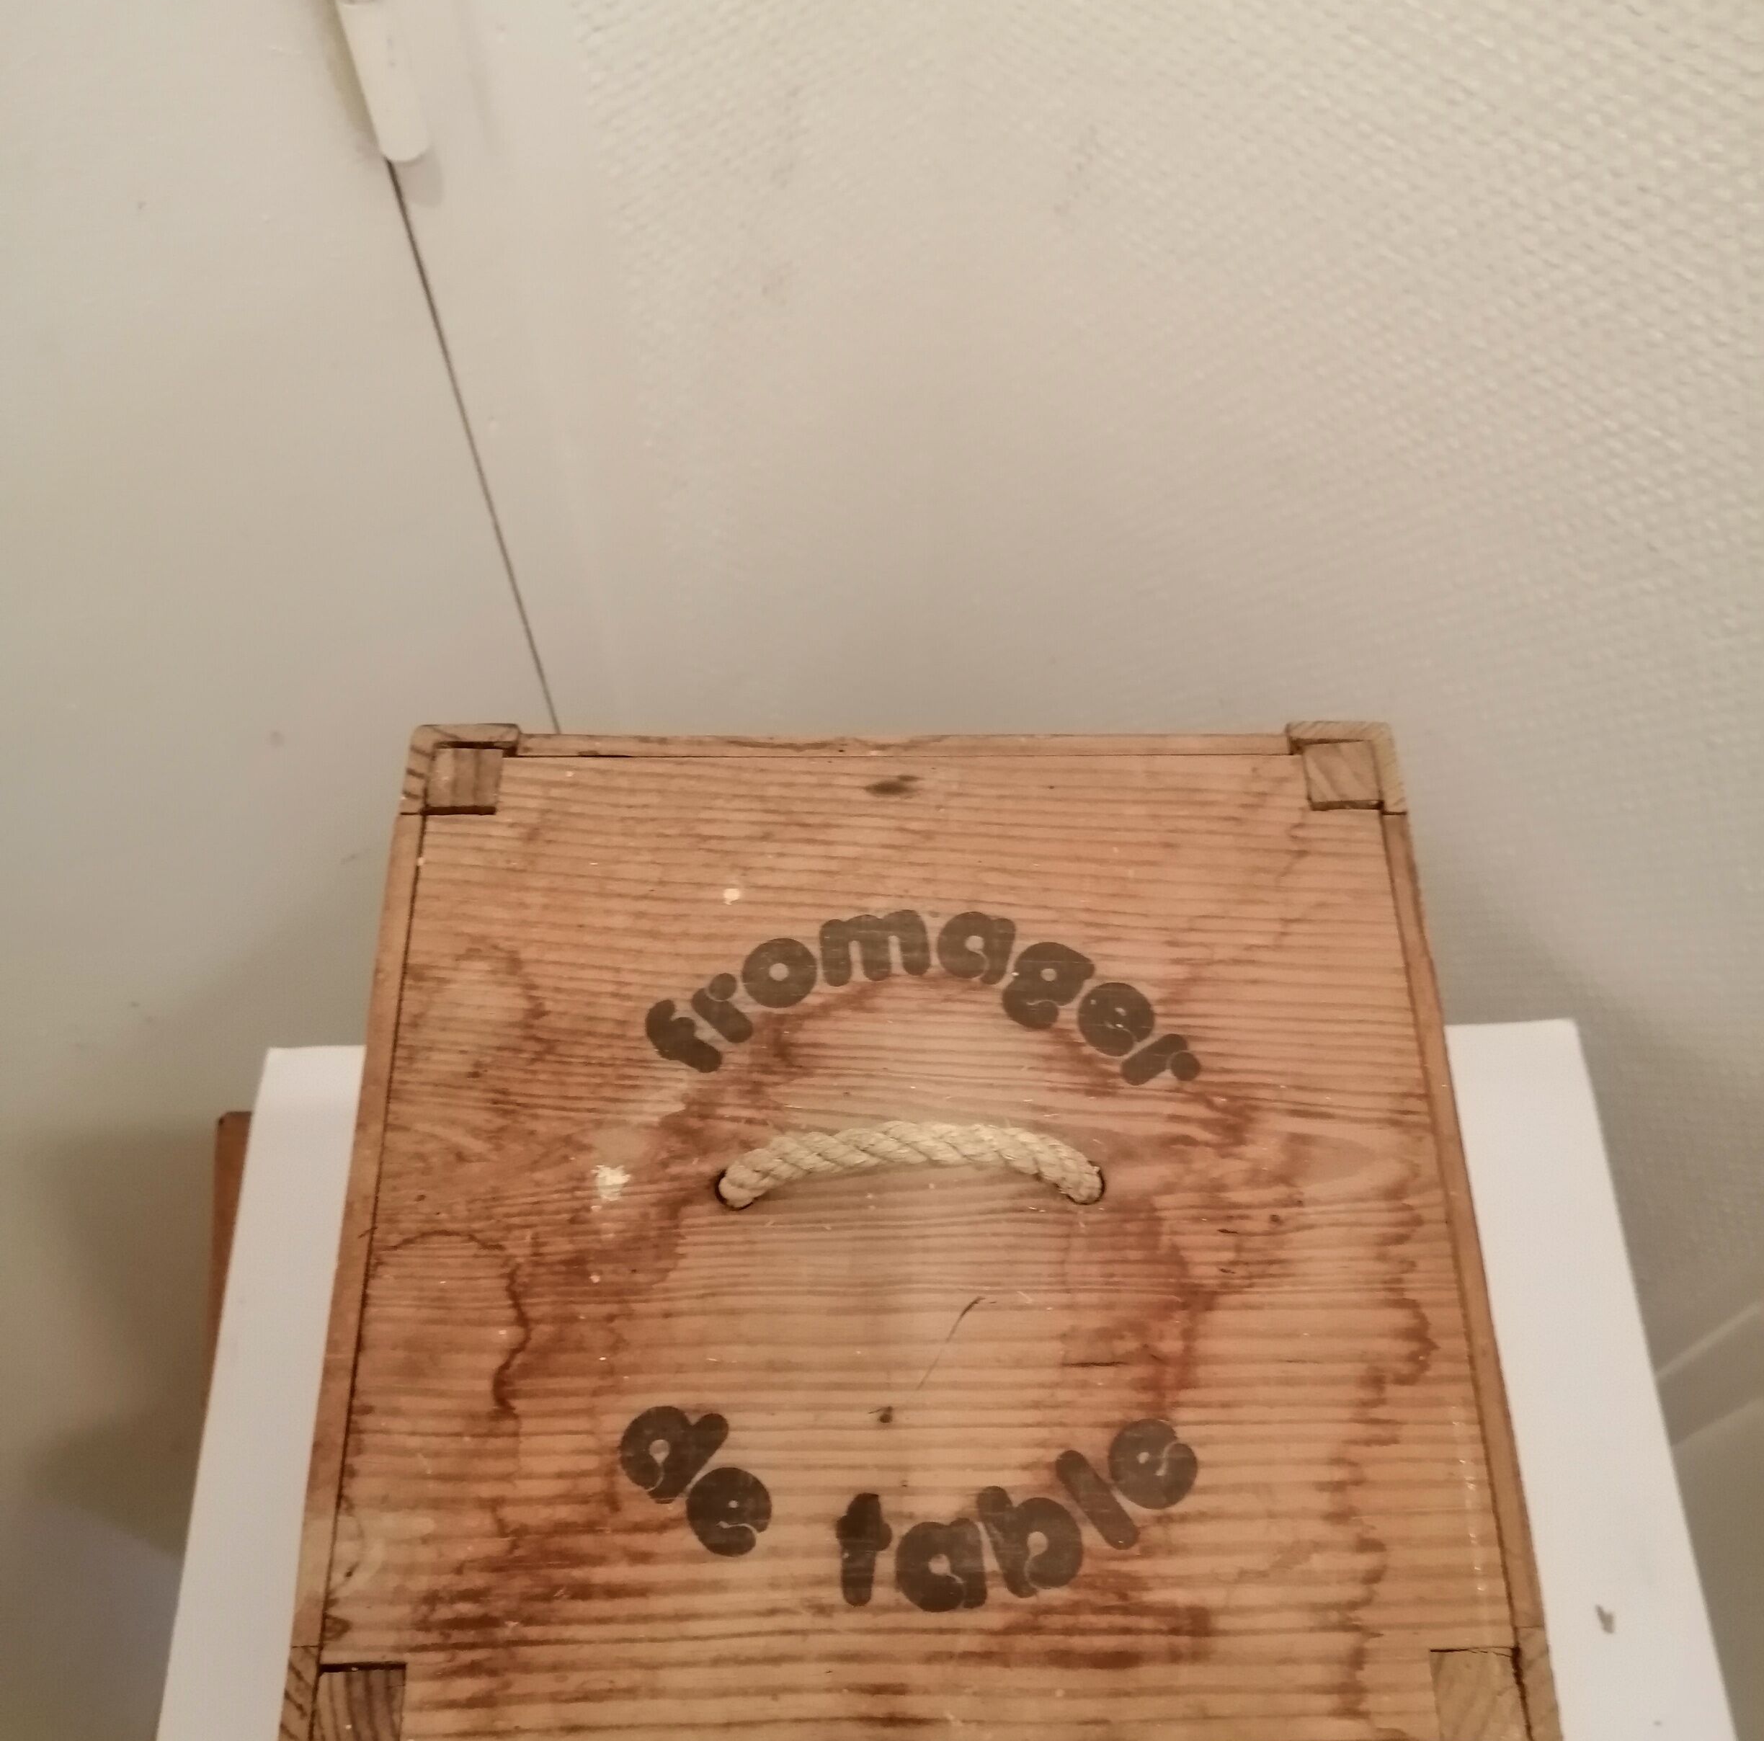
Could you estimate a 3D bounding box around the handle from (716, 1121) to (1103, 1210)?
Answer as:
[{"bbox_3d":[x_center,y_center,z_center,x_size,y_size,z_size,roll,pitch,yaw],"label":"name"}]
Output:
[{"bbox_3d":[0.008,0.070,0.423,0.095,0.038,0.013,0,64,-2],"label":"handle"}]

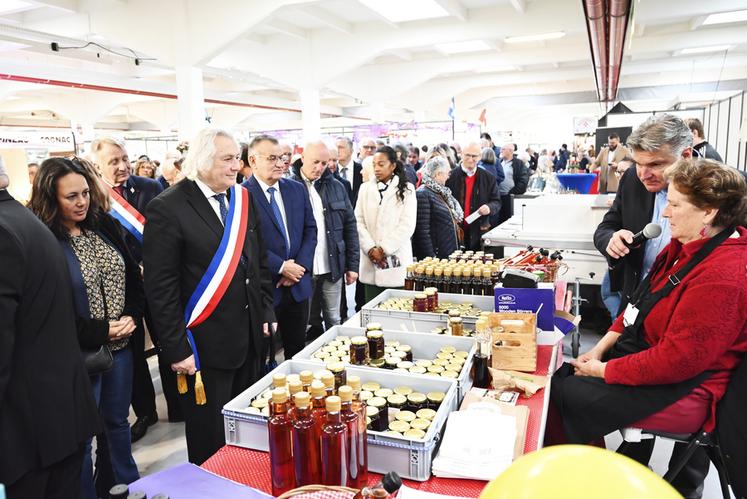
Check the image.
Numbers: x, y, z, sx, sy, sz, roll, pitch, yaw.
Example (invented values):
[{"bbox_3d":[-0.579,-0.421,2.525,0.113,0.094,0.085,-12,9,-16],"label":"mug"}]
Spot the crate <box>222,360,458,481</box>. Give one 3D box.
[{"bbox_3d":[-0.077,0.485,1.673,0.600,0.118,0.400,3,10,18],"label":"crate"}]

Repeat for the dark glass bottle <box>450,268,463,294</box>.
[{"bbox_3d":[0.432,0.209,2.928,0.053,0.217,0.053,-1,10,-6],"label":"dark glass bottle"}]

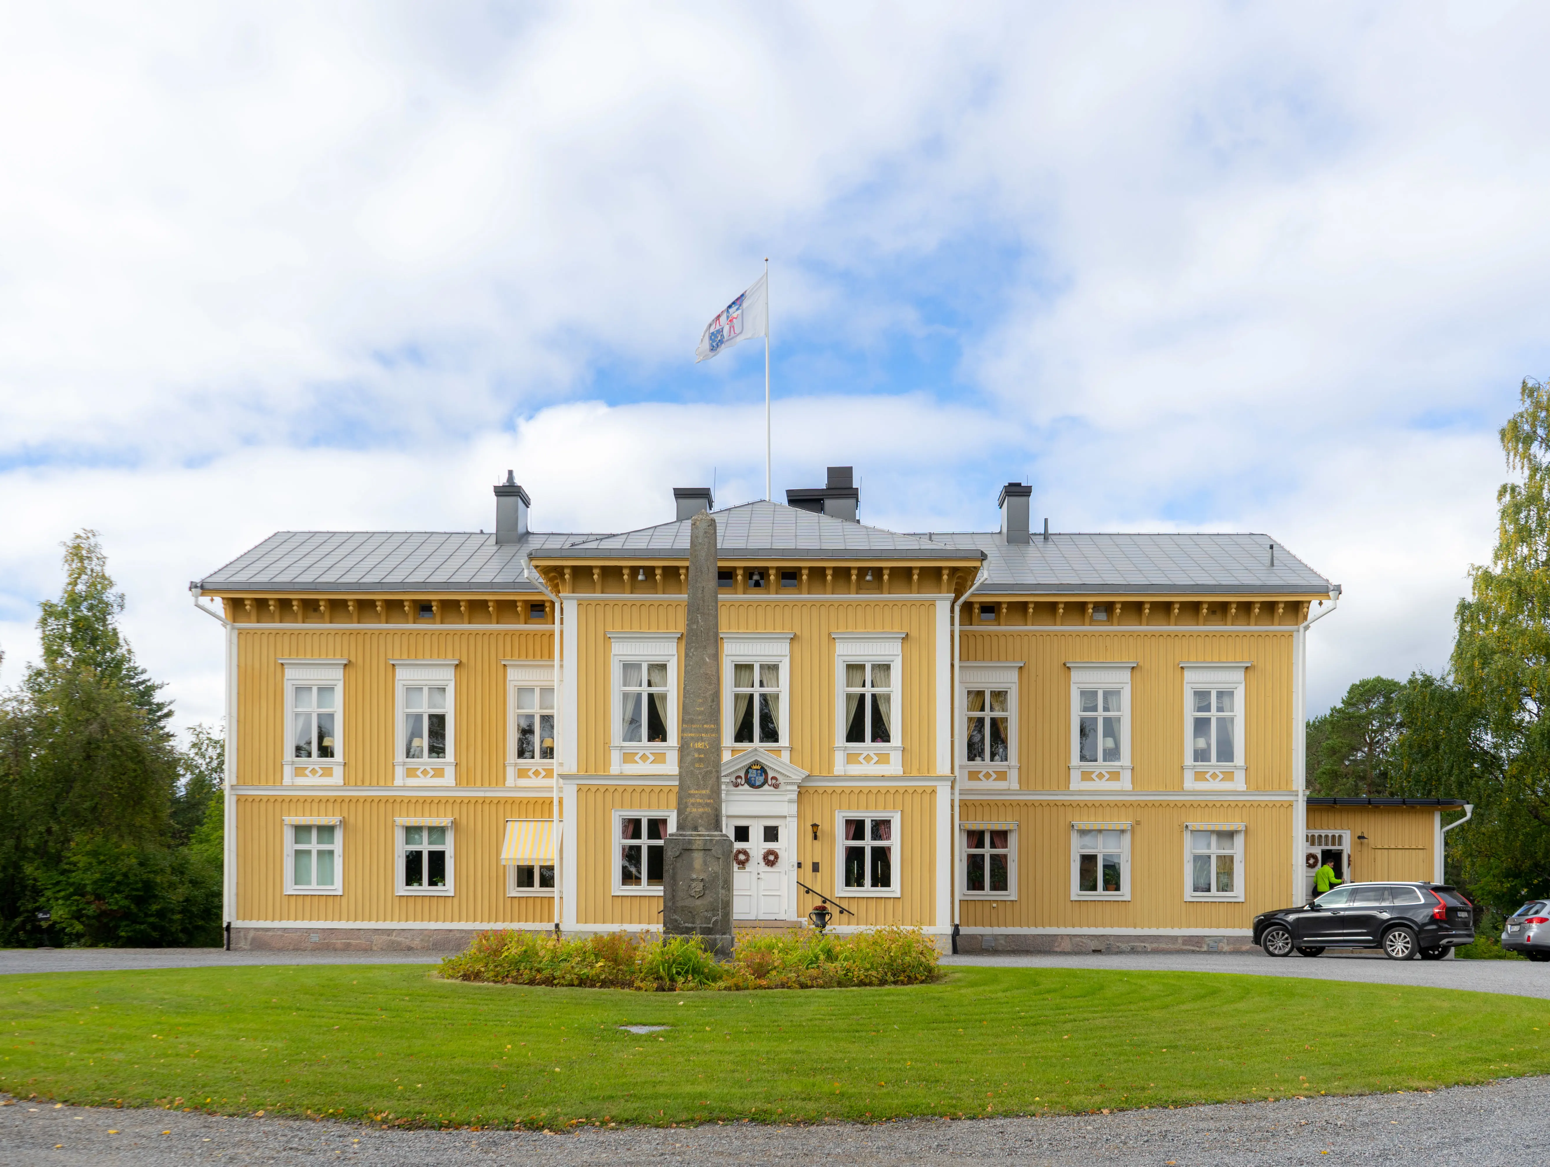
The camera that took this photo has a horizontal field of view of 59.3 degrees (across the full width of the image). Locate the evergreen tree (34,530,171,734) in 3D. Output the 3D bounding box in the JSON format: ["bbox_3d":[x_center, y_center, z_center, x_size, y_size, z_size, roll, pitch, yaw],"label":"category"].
[{"bbox_3d":[-21.200,4.800,43.000,5.000,13.000,5.000,2,-3,-24],"label":"evergreen tree"}]

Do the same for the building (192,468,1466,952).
[{"bbox_3d":[1.800,3.000,38.500,33.500,13.200,13.800,0,-3,1],"label":"building"}]

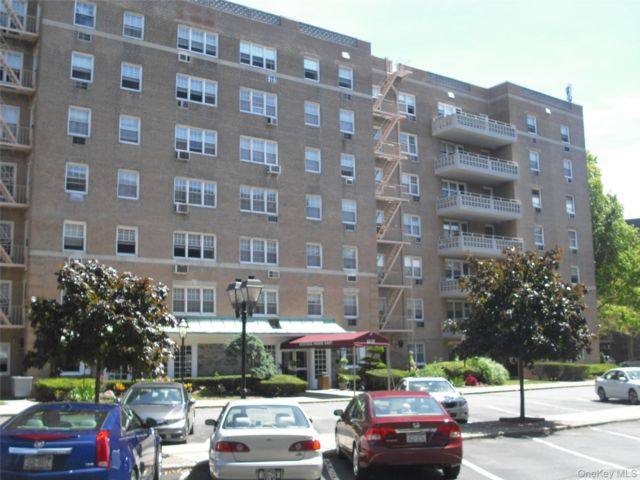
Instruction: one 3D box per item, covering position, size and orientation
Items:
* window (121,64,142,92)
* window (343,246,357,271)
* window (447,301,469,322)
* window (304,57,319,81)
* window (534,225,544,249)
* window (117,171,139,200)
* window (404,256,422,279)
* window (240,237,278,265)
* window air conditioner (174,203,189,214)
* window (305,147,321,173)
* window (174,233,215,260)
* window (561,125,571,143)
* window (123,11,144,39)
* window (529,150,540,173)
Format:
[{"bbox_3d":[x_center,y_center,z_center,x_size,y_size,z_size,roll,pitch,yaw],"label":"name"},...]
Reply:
[{"bbox_3d":[-9.419,-8.159,35.165,1.010,1.360,0.150,5,-11,-32],"label":"window"},{"bbox_3d":[1.806,1.082,41.505,1.032,1.418,0.150,5,-11,-33],"label":"window"},{"bbox_3d":[9.459,4.855,47.881,2.044,1.402,0.150,5,-11,-33],"label":"window"},{"bbox_3d":[-0.477,-10.206,42.189,1.045,1.397,0.150,5,-11,-33],"label":"window"},{"bbox_3d":[15.892,-0.301,50.832,0.994,1.356,0.150,5,-11,-33],"label":"window"},{"bbox_3d":[-9.493,-2.724,34.870,1.041,1.418,0.150,5,-11,-33],"label":"window"},{"bbox_3d":[6.211,1.832,46.573,1.476,1.409,0.150,5,-11,-33],"label":"window"},{"bbox_3d":[-3.346,0.627,38.861,2.374,1.431,0.150,5,-11,-33],"label":"window"},{"bbox_3d":[-7.133,-1.568,36.018,0.663,0.474,0.450,5,-11,-33],"label":"window air conditioner"},{"bbox_3d":[-0.434,-4.673,41.235,1.063,1.384,0.150,5,-11,-33],"label":"window"},{"bbox_3d":[-6.518,0.325,36.813,2.374,1.431,0.150,5,-11,-33],"label":"window"},{"bbox_3d":[18.910,-8.200,54.210,0.950,1.360,0.150,5,-11,-32],"label":"window"},{"bbox_3d":[-9.371,-10.789,35.337,1.044,1.388,0.150,5,-11,-33],"label":"window"},{"bbox_3d":[16.032,-5.833,52.479,0.976,1.384,0.150,5,-11,-33],"label":"window"}]

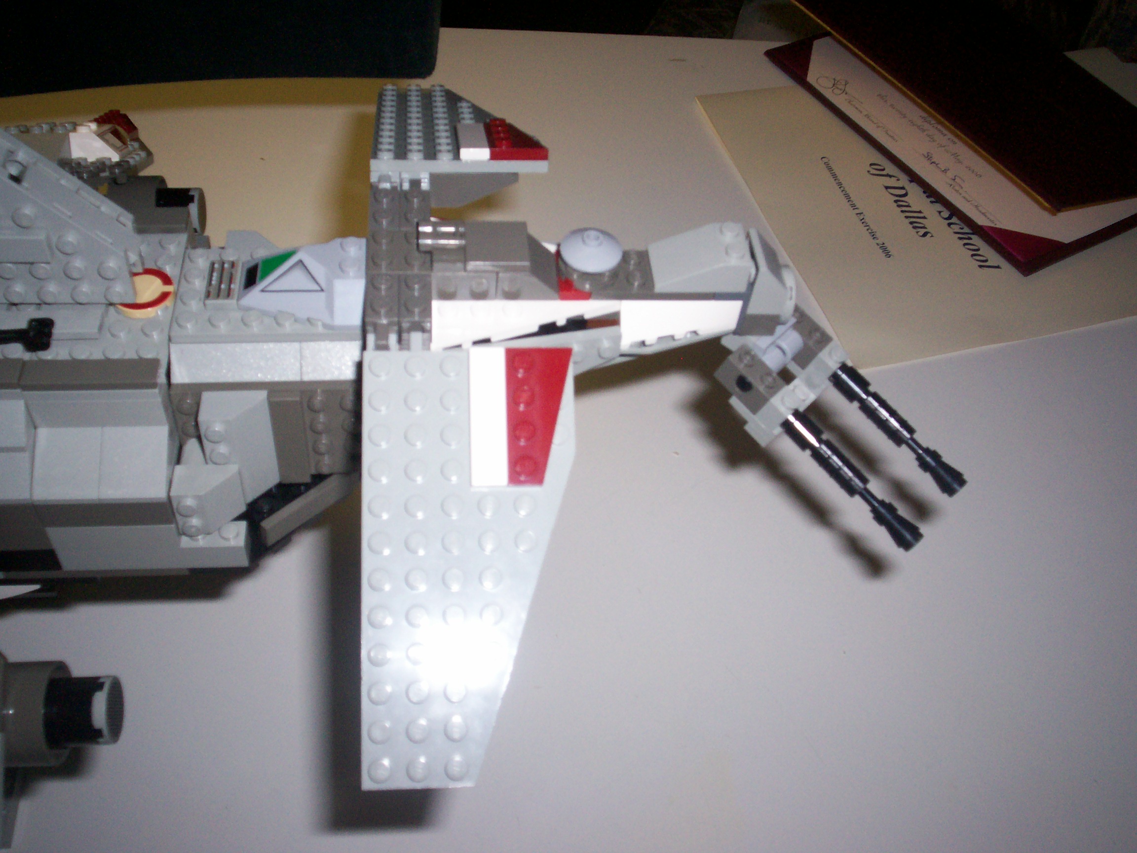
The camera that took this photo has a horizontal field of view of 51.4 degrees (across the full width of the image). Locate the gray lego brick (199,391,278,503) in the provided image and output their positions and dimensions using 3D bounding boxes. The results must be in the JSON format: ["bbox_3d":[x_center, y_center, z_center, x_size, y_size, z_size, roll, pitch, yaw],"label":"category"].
[{"bbox_3d":[-0.085,0.007,0.305,0.016,0.032,0.011,-1,44,-7],"label":"gray lego brick"}]

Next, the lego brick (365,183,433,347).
[{"bbox_3d":[-0.042,-0.042,0.295,0.016,0.005,0.056,-1,51,-6],"label":"lego brick"}]

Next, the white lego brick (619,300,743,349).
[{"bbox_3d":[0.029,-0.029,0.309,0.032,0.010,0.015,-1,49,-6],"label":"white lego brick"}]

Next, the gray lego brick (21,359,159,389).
[{"bbox_3d":[-0.113,-0.012,0.280,0.032,0.004,0.008,-1,51,-6],"label":"gray lego brick"}]

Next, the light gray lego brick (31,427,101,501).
[{"bbox_3d":[-0.123,0.007,0.292,0.016,0.010,0.023,-1,49,-6],"label":"light gray lego brick"}]

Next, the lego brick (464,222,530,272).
[{"bbox_3d":[-0.018,-0.045,0.297,0.016,0.004,0.016,-1,51,-6],"label":"lego brick"}]

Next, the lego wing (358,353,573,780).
[{"bbox_3d":[-0.021,0.030,0.261,0.048,0.008,0.096,0,78,-9],"label":"lego wing"}]

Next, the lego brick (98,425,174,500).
[{"bbox_3d":[-0.107,0.007,0.294,0.016,0.010,0.023,-1,49,-6],"label":"lego brick"}]

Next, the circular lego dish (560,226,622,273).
[{"bbox_3d":[0.006,-0.046,0.299,0.016,0.005,0.016,3,50,-4],"label":"circular lego dish"}]

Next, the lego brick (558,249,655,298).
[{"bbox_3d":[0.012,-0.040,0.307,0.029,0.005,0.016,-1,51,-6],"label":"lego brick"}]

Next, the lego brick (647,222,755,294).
[{"bbox_3d":[0.033,-0.044,0.304,0.024,0.011,0.016,-1,51,-6],"label":"lego brick"}]

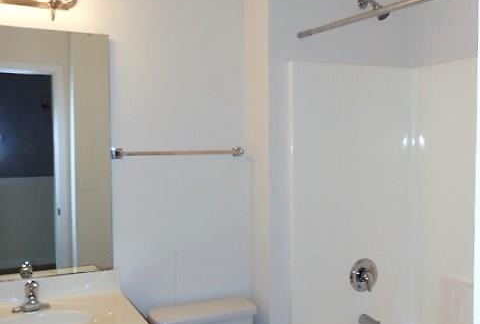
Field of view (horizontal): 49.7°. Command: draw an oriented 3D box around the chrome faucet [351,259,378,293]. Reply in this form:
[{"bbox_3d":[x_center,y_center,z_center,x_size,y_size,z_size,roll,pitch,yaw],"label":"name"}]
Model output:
[{"bbox_3d":[0.659,0.591,2.659,0.178,0.178,0.065,-2,3,-27],"label":"chrome faucet"}]

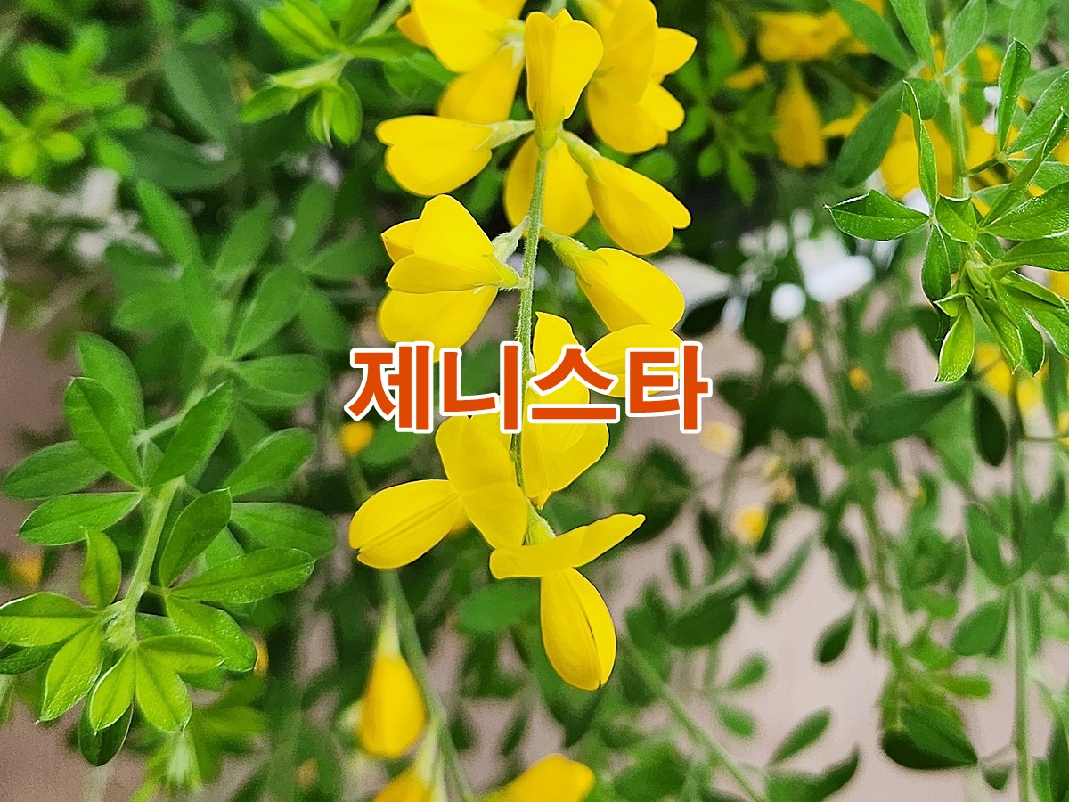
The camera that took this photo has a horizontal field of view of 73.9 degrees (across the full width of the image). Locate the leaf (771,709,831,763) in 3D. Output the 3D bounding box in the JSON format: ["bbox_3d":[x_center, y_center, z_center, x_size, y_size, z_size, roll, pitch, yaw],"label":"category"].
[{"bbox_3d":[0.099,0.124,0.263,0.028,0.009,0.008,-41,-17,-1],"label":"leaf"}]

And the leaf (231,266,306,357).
[{"bbox_3d":[-0.074,-0.024,0.196,0.012,0.030,0.003,33,-15,1],"label":"leaf"}]

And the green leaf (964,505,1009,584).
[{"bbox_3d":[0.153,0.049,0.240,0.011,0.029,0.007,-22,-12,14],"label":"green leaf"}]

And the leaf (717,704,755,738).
[{"bbox_3d":[0.074,0.117,0.260,0.010,0.003,0.015,-35,43,-21],"label":"leaf"}]

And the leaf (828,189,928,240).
[{"bbox_3d":[0.072,-0.040,0.149,0.024,0.010,0.003,1,-25,-14],"label":"leaf"}]

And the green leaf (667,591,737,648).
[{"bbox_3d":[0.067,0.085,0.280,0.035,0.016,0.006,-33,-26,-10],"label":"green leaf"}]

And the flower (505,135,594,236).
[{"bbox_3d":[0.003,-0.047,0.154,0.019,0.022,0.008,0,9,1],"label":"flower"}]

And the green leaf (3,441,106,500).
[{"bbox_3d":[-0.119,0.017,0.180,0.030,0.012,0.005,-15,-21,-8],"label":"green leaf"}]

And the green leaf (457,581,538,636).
[{"bbox_3d":[-0.010,0.059,0.203,0.023,0.013,0.004,-7,-27,-13],"label":"green leaf"}]

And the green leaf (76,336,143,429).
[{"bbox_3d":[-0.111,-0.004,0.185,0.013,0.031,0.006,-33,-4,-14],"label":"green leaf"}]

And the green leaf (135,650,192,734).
[{"bbox_3d":[-0.081,0.062,0.153,0.009,0.021,0.003,-37,-14,-9],"label":"green leaf"}]

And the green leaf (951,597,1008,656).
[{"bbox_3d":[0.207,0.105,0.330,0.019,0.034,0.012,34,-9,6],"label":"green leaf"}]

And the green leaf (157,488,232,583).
[{"bbox_3d":[-0.059,0.024,0.122,0.009,0.020,0.002,38,9,20],"label":"green leaf"}]

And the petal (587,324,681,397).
[{"bbox_3d":[0.016,-0.006,0.113,0.015,0.011,0.006,7,12,-10],"label":"petal"}]

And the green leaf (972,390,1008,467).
[{"bbox_3d":[0.149,0.009,0.235,0.010,0.025,0.004,-16,0,10],"label":"green leaf"}]

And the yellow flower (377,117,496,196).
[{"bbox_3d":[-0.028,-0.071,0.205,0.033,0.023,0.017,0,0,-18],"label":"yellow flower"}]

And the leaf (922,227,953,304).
[{"bbox_3d":[0.066,-0.023,0.117,0.005,0.015,0.002,0,-22,27],"label":"leaf"}]

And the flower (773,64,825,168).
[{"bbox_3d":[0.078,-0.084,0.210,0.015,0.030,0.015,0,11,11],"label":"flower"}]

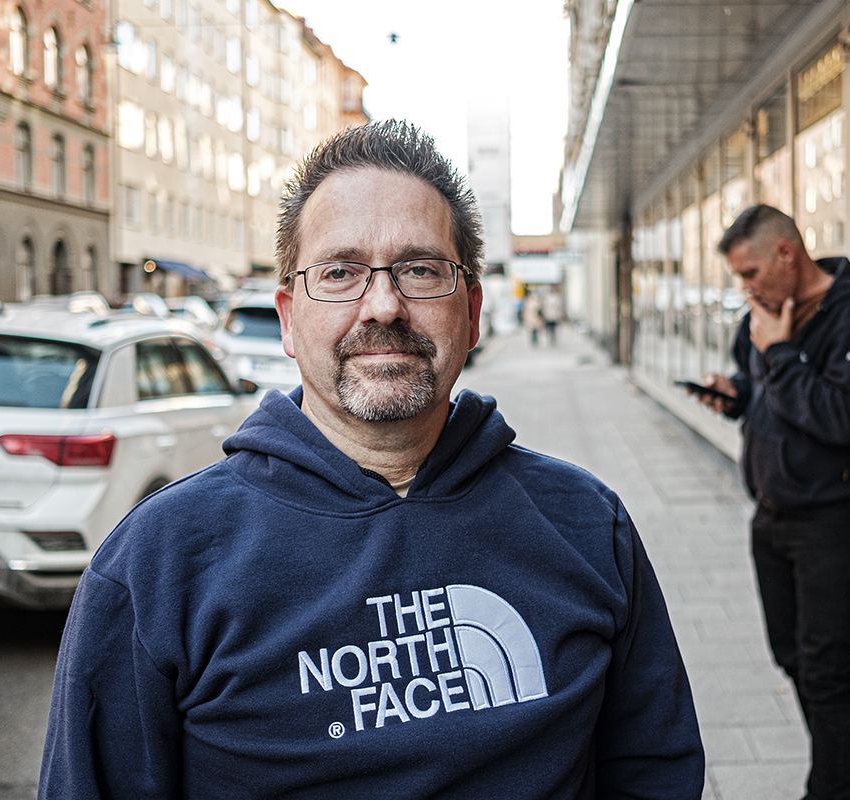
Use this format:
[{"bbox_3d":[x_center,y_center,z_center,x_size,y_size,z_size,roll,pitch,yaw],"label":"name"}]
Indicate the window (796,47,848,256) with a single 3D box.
[{"bbox_3d":[2.150,-0.700,6.350,0.120,2.500,1.180,0,4,5],"label":"window"}]

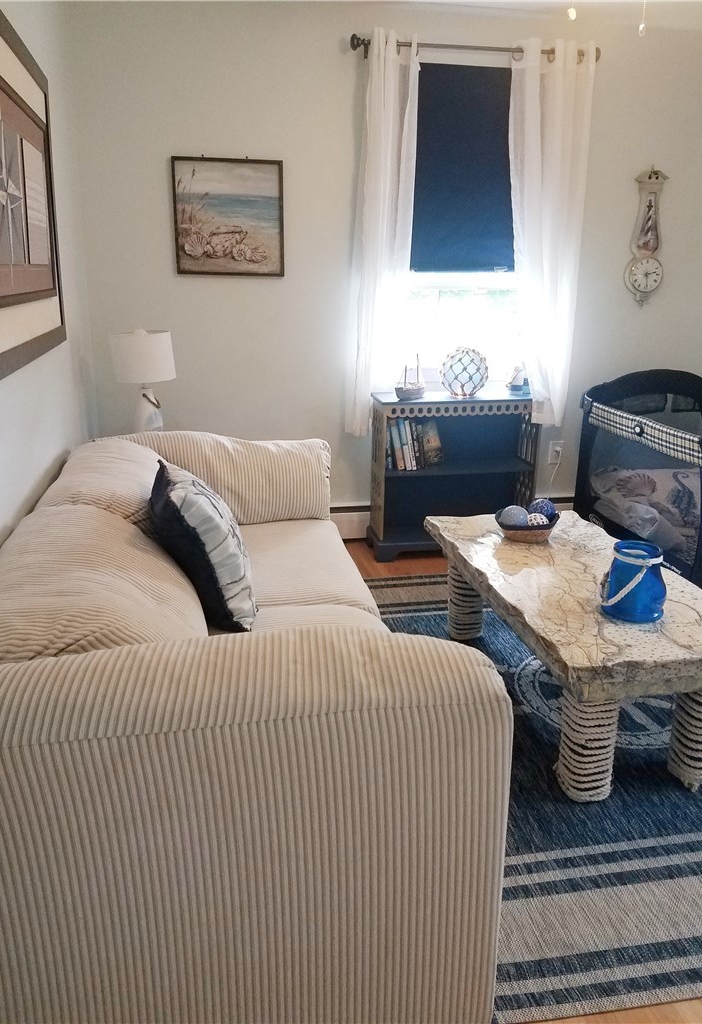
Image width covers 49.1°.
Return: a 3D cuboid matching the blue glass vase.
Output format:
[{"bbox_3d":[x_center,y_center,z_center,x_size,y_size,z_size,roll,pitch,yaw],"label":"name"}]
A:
[{"bbox_3d":[0.743,0.176,2.005,0.163,0.172,0.160,-3,18,-12],"label":"blue glass vase"}]

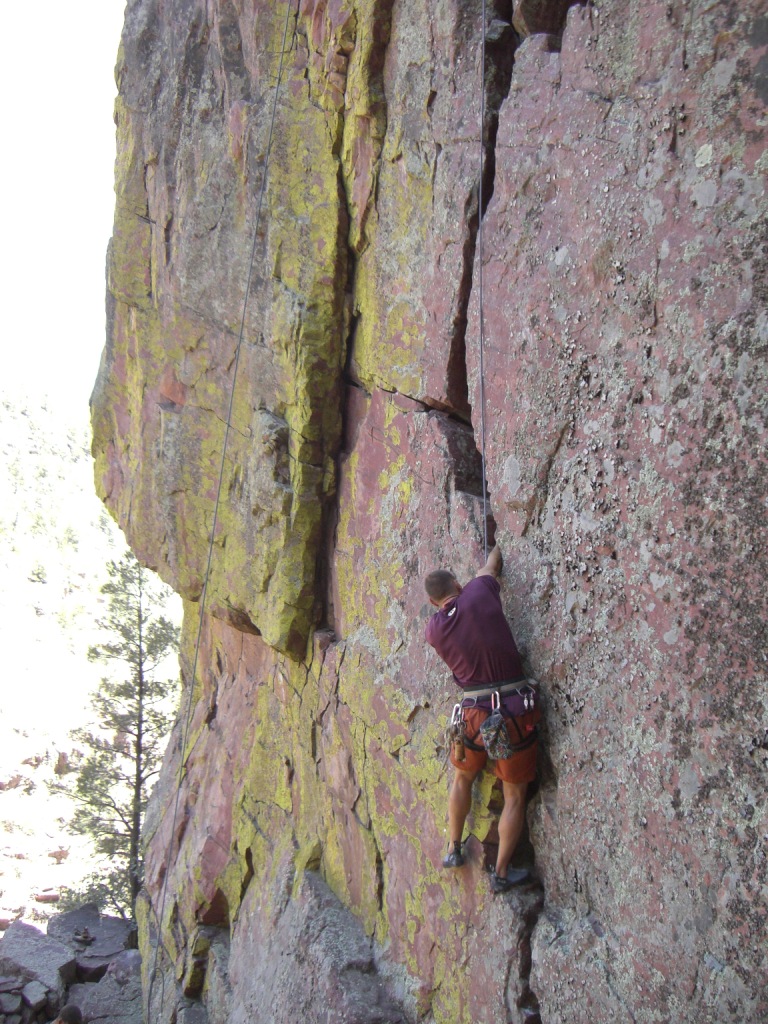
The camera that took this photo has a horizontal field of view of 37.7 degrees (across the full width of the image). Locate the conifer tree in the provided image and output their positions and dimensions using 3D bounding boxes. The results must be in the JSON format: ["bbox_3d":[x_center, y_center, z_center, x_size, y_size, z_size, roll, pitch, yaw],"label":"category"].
[{"bbox_3d":[-3.819,3.229,17.000,2.100,6.000,2.100,0,-4,0],"label":"conifer tree"}]

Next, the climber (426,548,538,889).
[{"bbox_3d":[0.491,1.024,5.600,0.550,1.700,0.580,0,-4,8],"label":"climber"}]

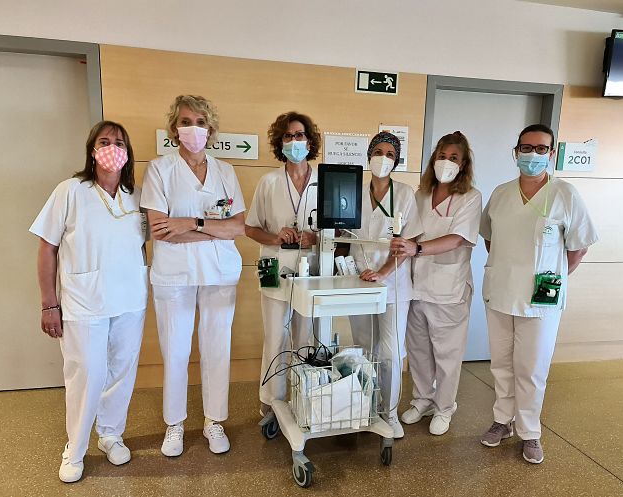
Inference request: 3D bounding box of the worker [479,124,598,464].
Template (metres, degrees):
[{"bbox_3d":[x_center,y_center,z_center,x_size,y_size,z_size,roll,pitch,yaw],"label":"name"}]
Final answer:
[{"bbox_3d":[1.144,0.239,2.483,0.596,1.700,0.380,5,10,18],"label":"worker"}]

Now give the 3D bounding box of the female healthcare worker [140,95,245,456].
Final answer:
[{"bbox_3d":[-0.594,0.155,2.398,0.508,1.774,0.360,0,9,-10],"label":"female healthcare worker"}]

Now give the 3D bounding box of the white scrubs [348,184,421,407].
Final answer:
[{"bbox_3d":[0.365,0.284,2.596,0.402,1.282,0.340,4,9,15],"label":"white scrubs"}]

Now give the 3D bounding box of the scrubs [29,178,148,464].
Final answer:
[{"bbox_3d":[-1.026,0.350,2.260,0.562,1.343,0.360,-1,10,-20],"label":"scrubs"}]

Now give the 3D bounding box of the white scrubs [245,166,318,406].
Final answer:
[{"bbox_3d":[-0.157,0.230,2.712,0.425,1.361,0.320,0,9,-10],"label":"white scrubs"}]

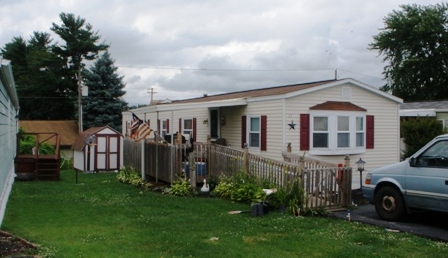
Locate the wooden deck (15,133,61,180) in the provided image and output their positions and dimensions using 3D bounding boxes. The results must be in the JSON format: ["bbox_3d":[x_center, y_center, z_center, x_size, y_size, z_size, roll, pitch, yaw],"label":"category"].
[{"bbox_3d":[-6.869,0.981,17.148,1.600,1.620,2.200,0,1,-23],"label":"wooden deck"}]

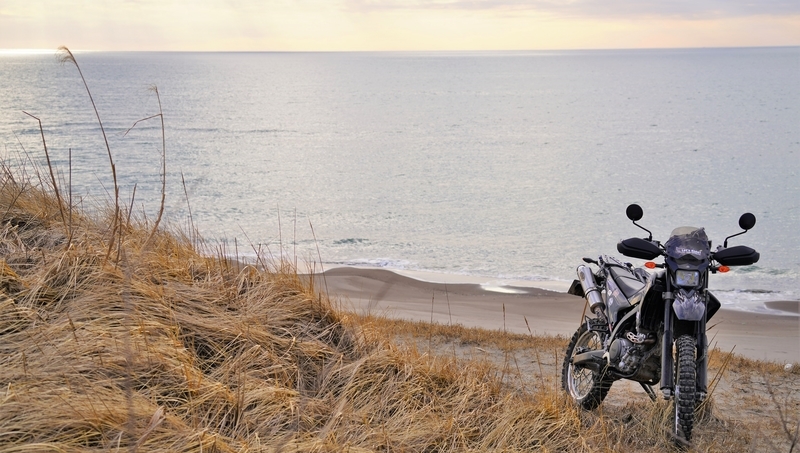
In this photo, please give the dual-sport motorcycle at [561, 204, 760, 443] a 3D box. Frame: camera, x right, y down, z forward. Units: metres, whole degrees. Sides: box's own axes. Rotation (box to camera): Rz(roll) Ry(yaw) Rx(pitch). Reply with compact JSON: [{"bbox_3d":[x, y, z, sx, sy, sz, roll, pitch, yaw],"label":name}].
[{"bbox_3d":[1.671,0.591,9.930,0.840,1.440,2.130,6,3,-19],"label":"dual-sport motorcycle"}]

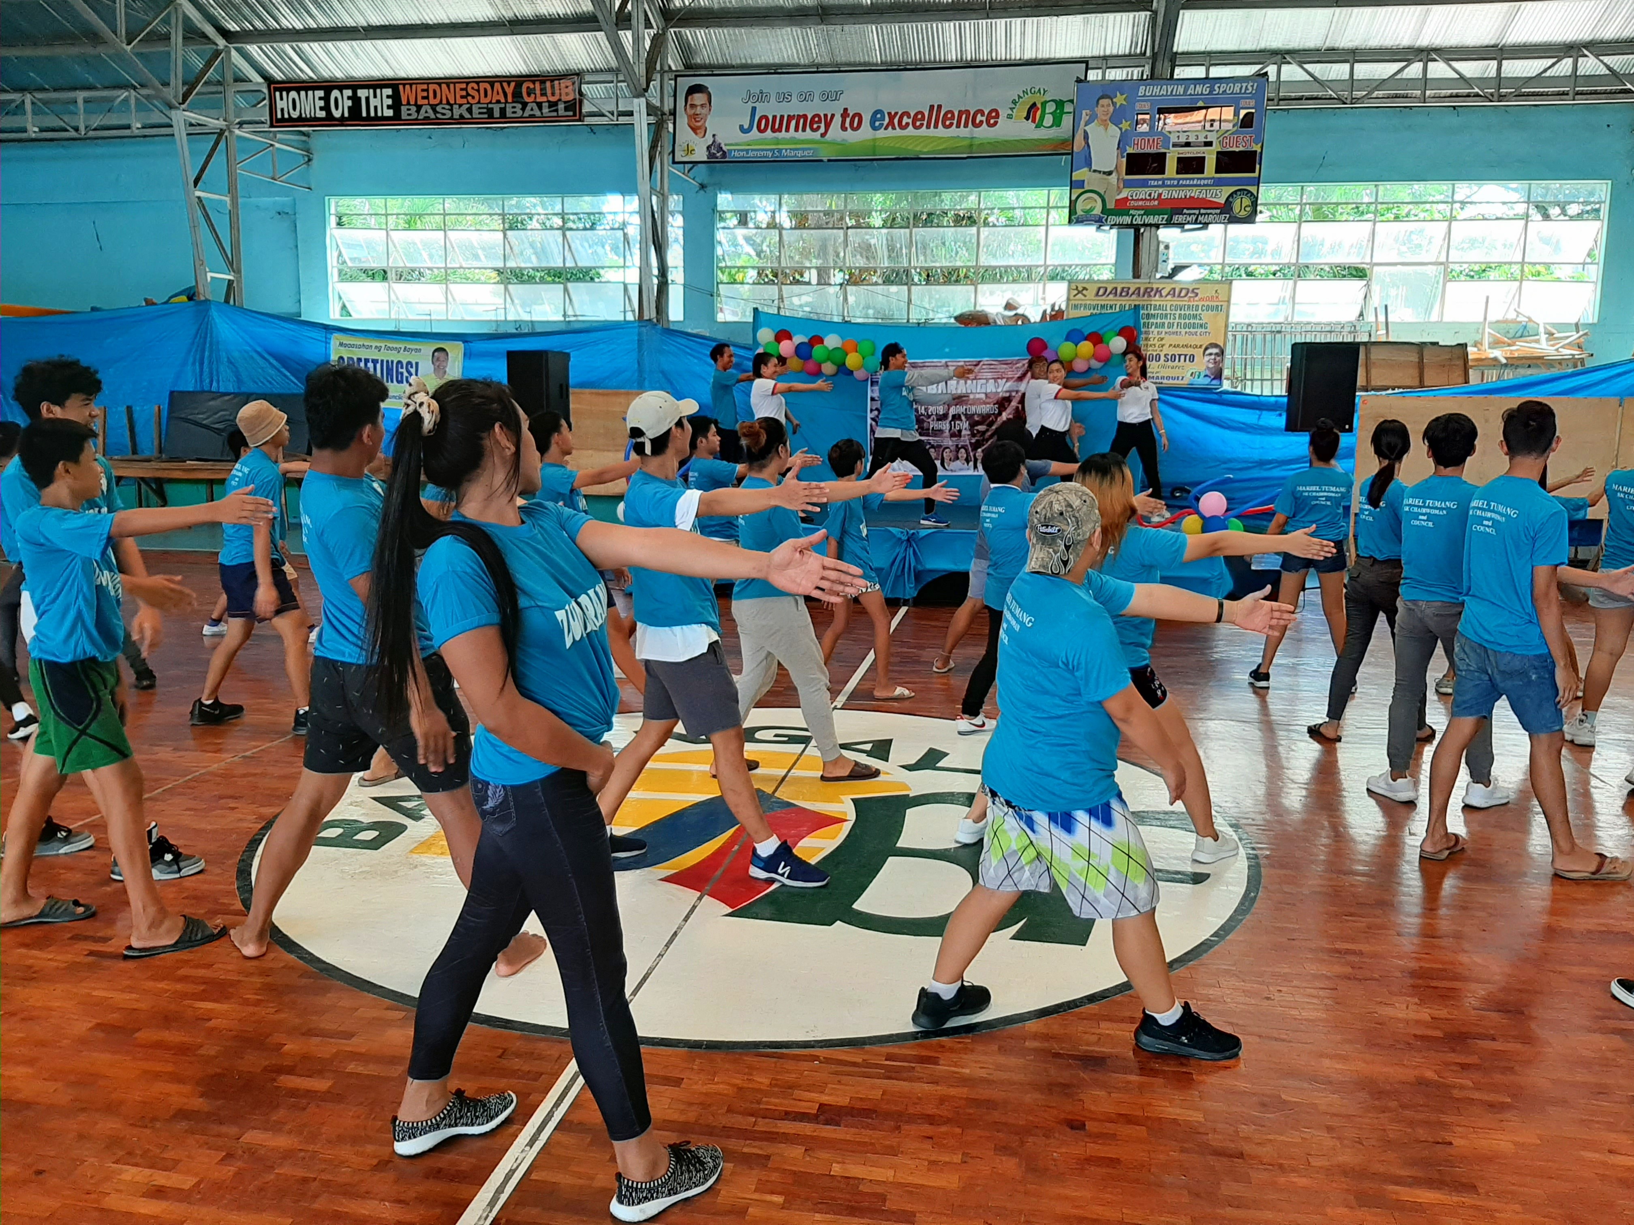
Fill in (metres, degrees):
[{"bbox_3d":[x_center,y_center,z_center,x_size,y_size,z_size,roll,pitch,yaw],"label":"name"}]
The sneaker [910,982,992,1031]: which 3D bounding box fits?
[{"bbox_3d":[0.337,0.965,3.071,0.240,0.108,0.095,-5,10,-33],"label":"sneaker"}]

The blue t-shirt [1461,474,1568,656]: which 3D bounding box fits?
[{"bbox_3d":[2.345,-0.161,4.126,0.330,0.630,0.410,-5,10,-32],"label":"blue t-shirt"}]

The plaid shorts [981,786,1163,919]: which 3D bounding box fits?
[{"bbox_3d":[0.599,0.554,2.921,0.360,0.360,0.390,-3,9,-26],"label":"plaid shorts"}]

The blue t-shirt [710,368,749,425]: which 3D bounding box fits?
[{"bbox_3d":[-0.838,-1.980,11.432,0.330,0.600,0.450,1,9,5],"label":"blue t-shirt"}]

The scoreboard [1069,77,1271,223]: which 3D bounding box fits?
[{"bbox_3d":[3.371,-4.419,11.785,1.780,1.330,0.180,2,9,9],"label":"scoreboard"}]

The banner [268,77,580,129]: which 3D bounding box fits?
[{"bbox_3d":[-4.313,-5.626,13.505,3.600,0.470,0.060,2,9,9],"label":"banner"}]

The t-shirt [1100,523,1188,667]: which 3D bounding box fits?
[{"bbox_3d":[1.089,-0.059,4.229,0.350,0.510,0.410,-3,9,-25],"label":"t-shirt"}]

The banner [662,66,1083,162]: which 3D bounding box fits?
[{"bbox_3d":[0.659,-5.775,14.211,4.790,0.980,0.060,2,9,10],"label":"banner"}]

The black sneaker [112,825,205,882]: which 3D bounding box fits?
[{"bbox_3d":[-2.132,0.769,3.966,0.275,0.160,0.105,-1,9,-14],"label":"black sneaker"}]

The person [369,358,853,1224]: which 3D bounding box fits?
[{"bbox_3d":[-0.380,0.341,2.348,0.900,1.540,0.520,1,9,0],"label":"person"}]

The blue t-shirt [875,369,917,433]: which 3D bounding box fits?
[{"bbox_3d":[0.662,-1.781,10.349,0.300,0.540,0.420,3,9,13],"label":"blue t-shirt"}]

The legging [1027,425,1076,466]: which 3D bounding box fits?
[{"bbox_3d":[2.167,-1.352,11.355,0.520,0.760,0.420,5,9,24],"label":"legging"}]

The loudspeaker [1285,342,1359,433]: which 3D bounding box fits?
[{"bbox_3d":[4.061,-1.803,9.859,0.425,0.700,0.390,1,9,3],"label":"loudspeaker"}]

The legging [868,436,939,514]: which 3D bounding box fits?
[{"bbox_3d":[0.625,-1.178,10.440,0.820,0.700,0.400,1,9,-2],"label":"legging"}]

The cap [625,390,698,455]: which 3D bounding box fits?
[{"bbox_3d":[-0.502,-0.615,3.939,0.240,0.165,0.170,-20,17,-24],"label":"cap"}]

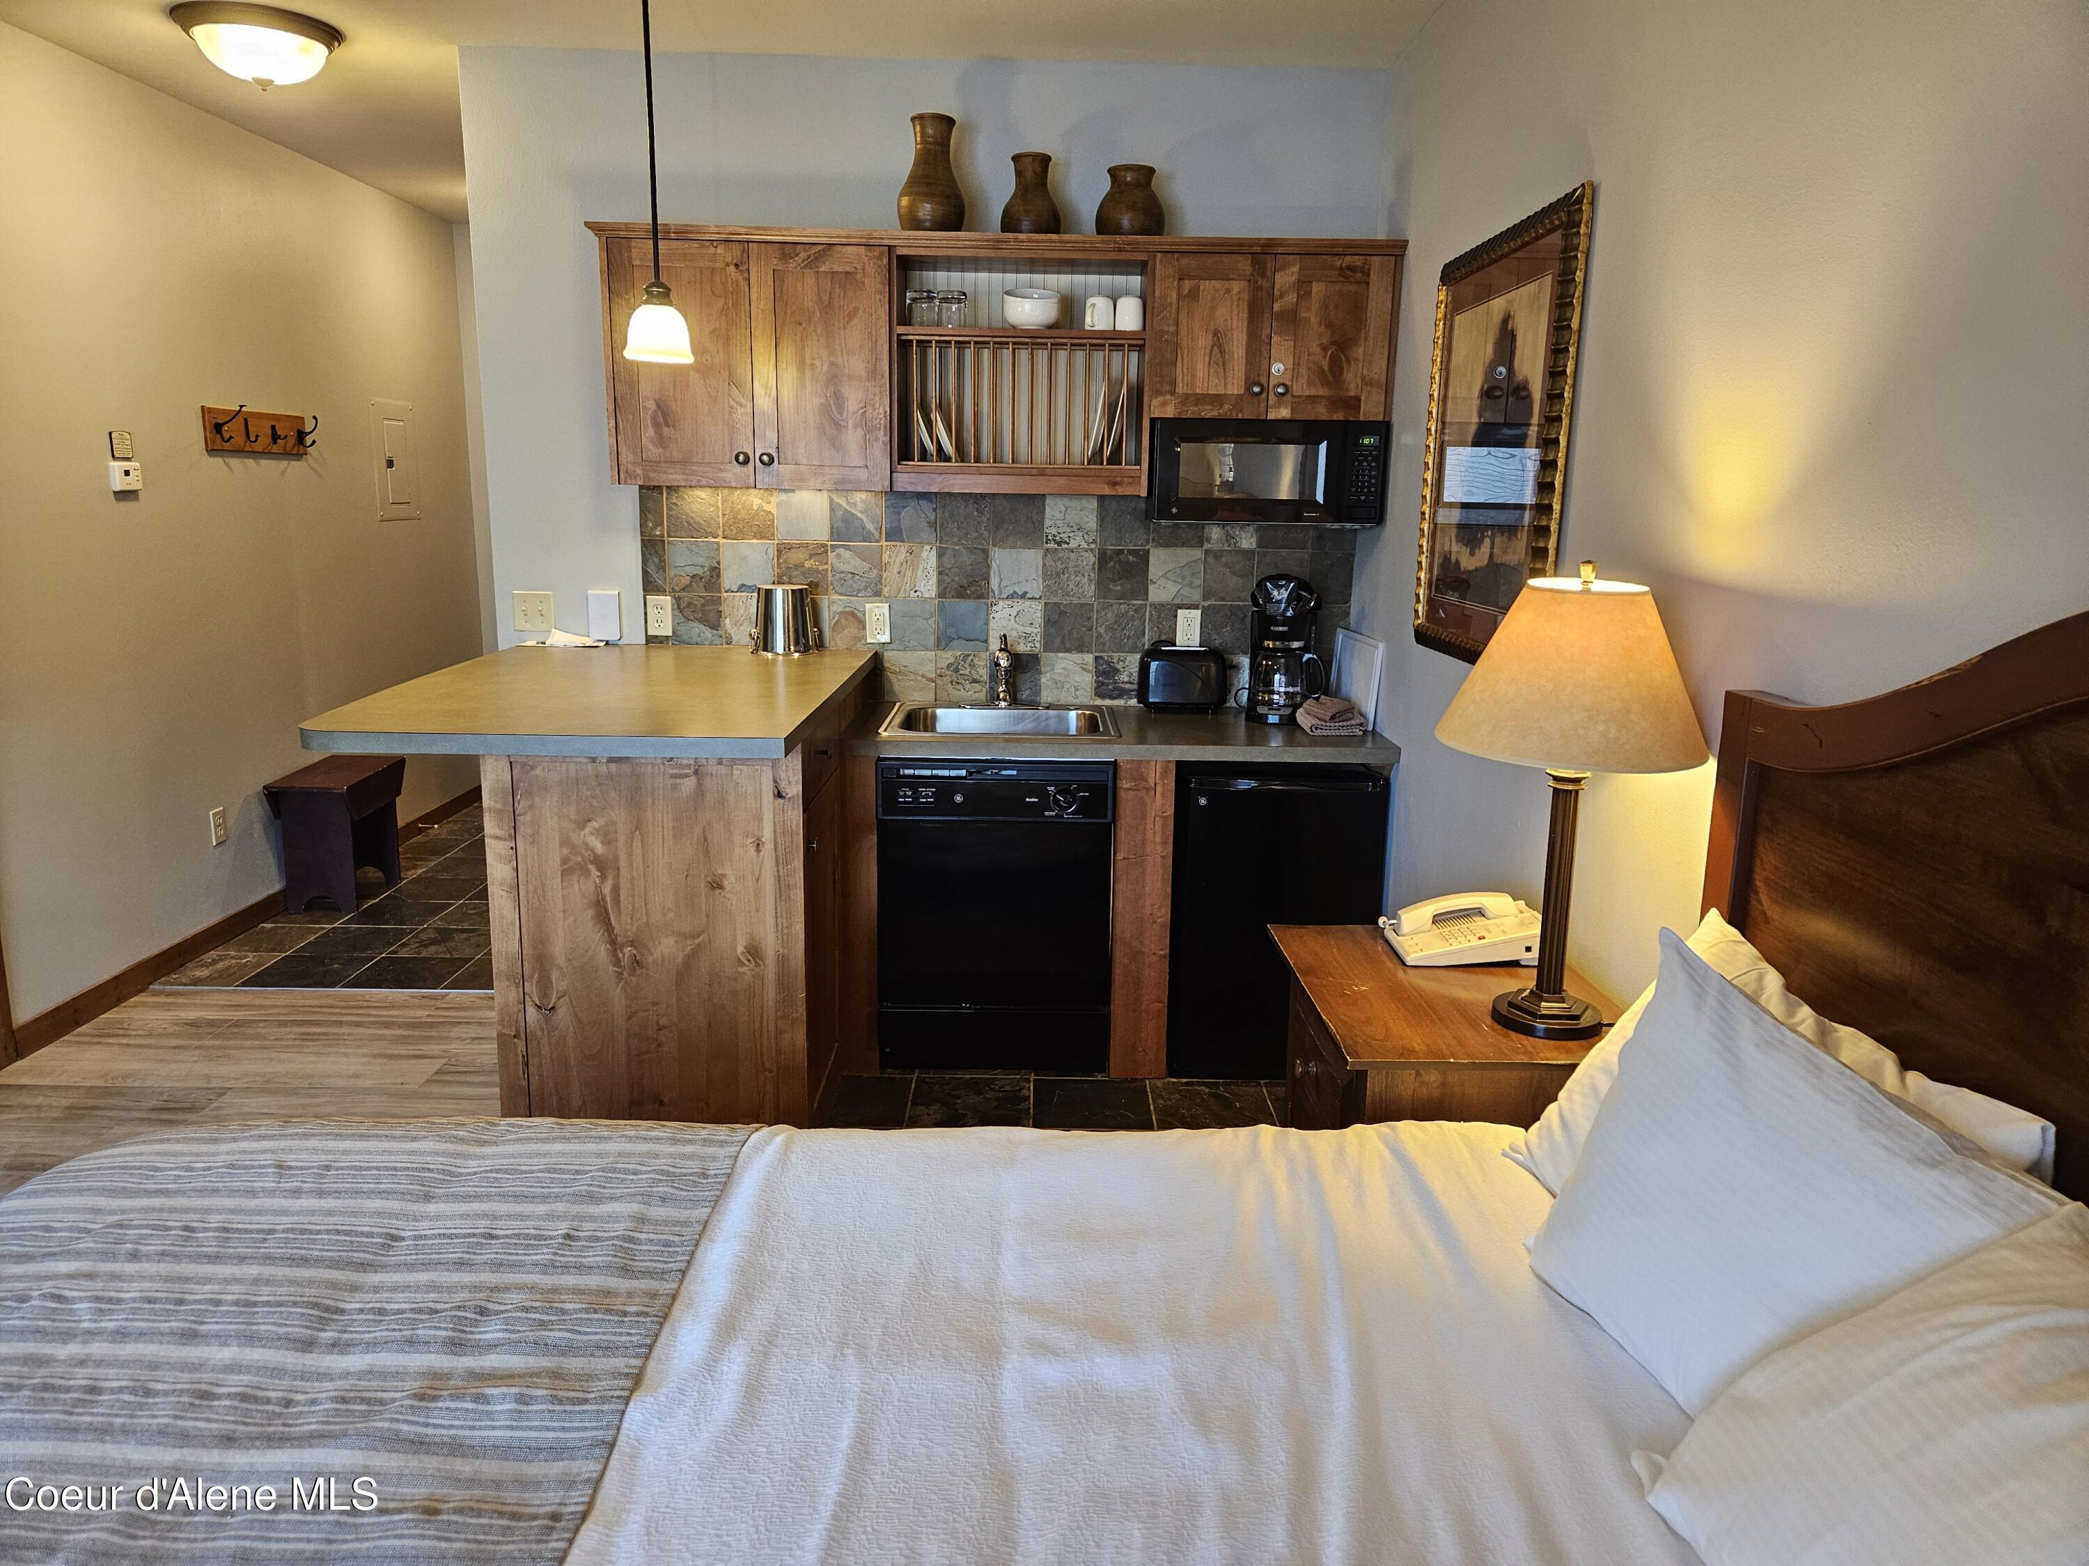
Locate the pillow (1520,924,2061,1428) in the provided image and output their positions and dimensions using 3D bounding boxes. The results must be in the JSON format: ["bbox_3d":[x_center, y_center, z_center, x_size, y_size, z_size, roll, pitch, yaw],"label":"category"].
[{"bbox_3d":[0.659,0.432,1.308,0.170,0.440,0.660,20,7,-8],"label":"pillow"}]

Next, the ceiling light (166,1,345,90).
[{"bbox_3d":[-2.064,-1.914,3.644,0.400,0.175,0.400,1,12,-1],"label":"ceiling light"}]

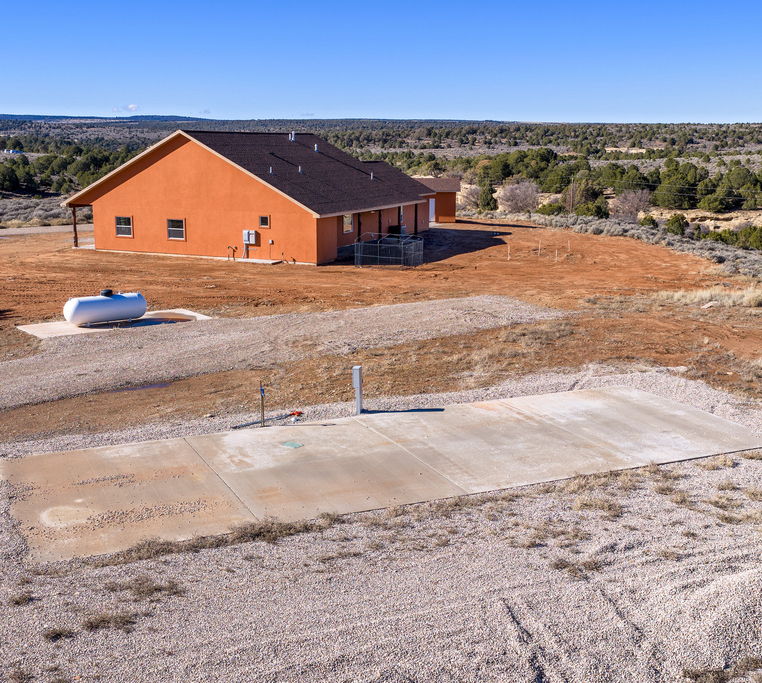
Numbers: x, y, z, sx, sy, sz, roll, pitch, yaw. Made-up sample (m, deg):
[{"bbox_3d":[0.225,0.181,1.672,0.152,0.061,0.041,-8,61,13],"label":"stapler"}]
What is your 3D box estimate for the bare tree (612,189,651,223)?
[{"bbox_3d":[27.047,-14.684,86.000,4.200,3.700,4.200,0,14,0],"label":"bare tree"}]

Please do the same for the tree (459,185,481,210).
[{"bbox_3d":[10.556,-17.116,95.000,3.000,3.400,3.000,0,14,0],"label":"tree"}]

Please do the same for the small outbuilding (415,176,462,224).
[{"bbox_3d":[4.695,-13.219,74.066,5.400,3.920,4.600,1,14,4],"label":"small outbuilding"}]

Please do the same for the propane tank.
[{"bbox_3d":[-10.048,-1.246,29.188,3.030,1.270,0.960,-8,16,-32],"label":"propane tank"}]

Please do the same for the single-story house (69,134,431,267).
[{"bbox_3d":[-7.134,-11.355,58.391,18.782,7.471,24.524,6,15,22],"label":"single-story house"}]

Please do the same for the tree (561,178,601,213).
[{"bbox_3d":[24.546,-17.964,98.000,4.600,4.300,4.600,0,14,0],"label":"tree"}]

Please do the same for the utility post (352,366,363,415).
[{"bbox_3d":[-0.586,1.214,19.670,0.190,1.180,0.220,4,14,13],"label":"utility post"}]

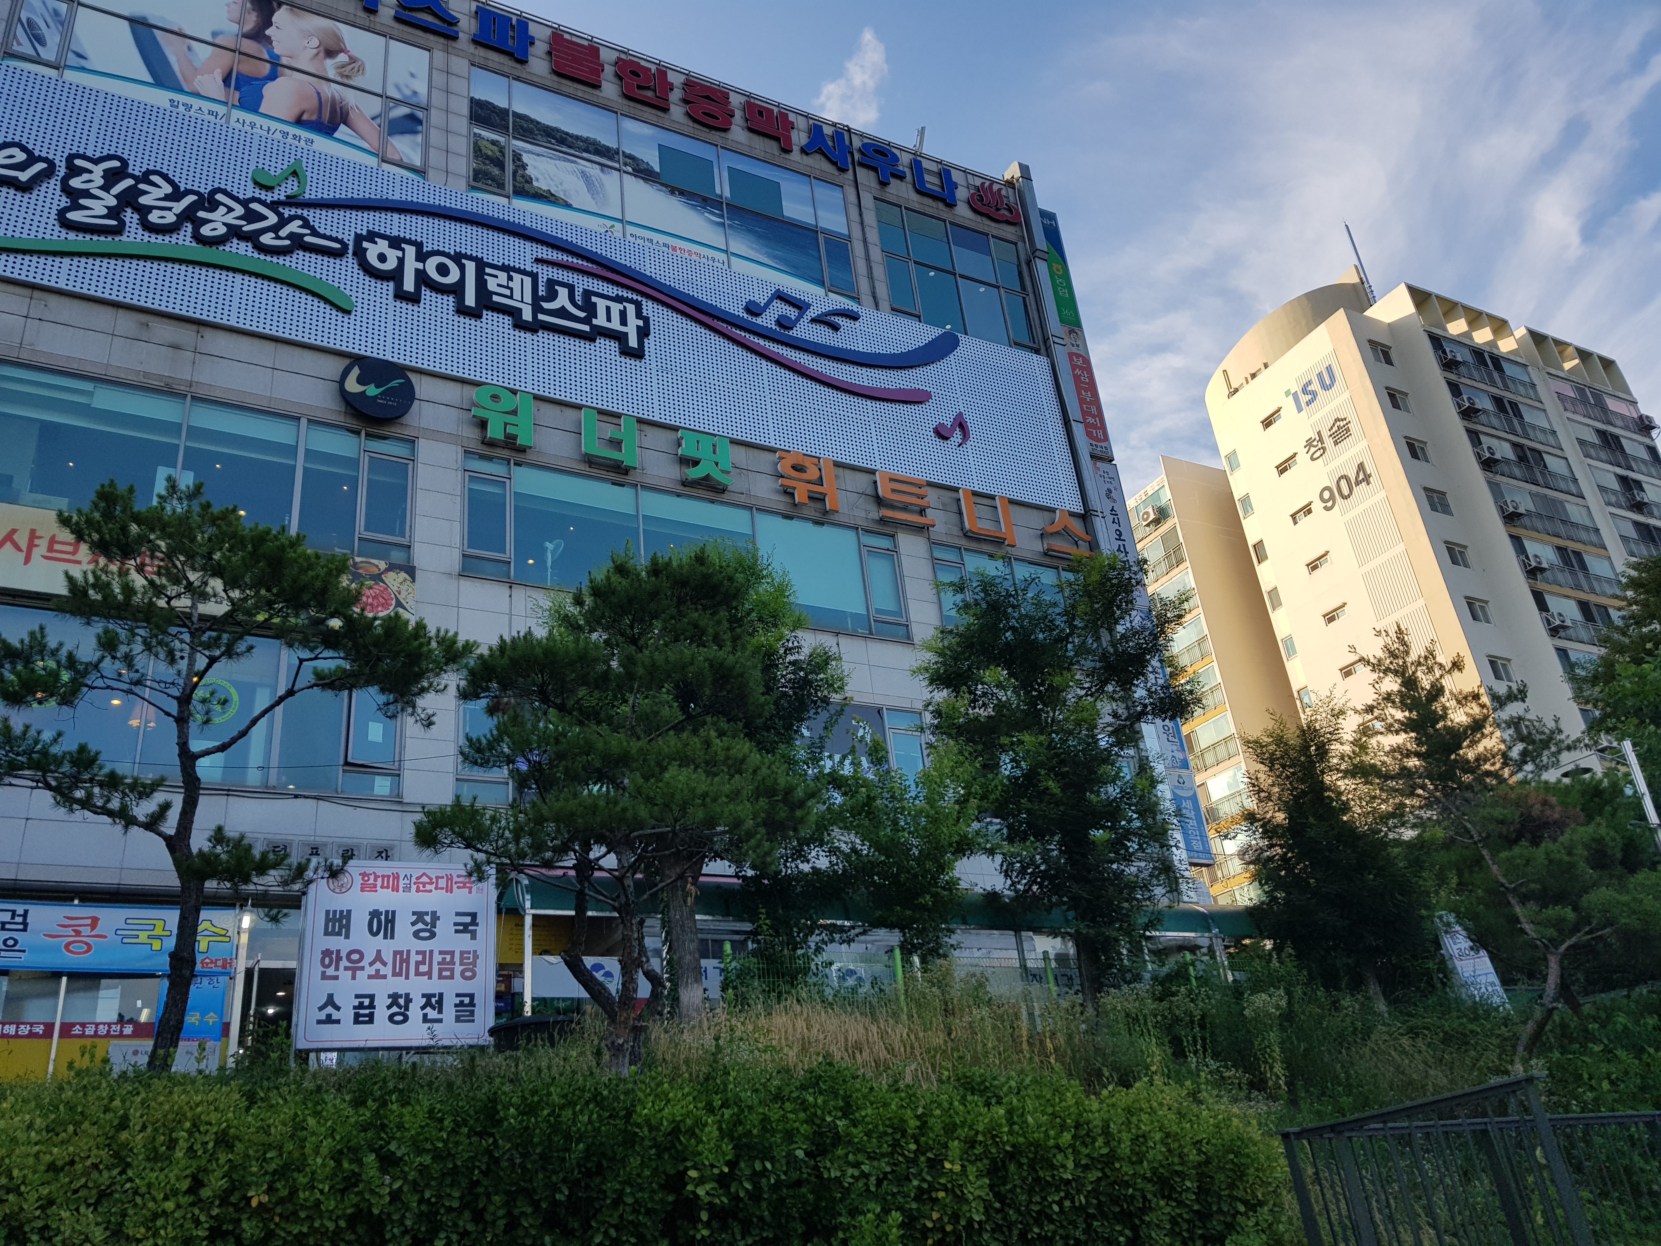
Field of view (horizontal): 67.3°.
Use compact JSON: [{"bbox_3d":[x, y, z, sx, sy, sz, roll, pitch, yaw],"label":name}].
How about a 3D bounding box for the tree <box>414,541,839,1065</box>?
[{"bbox_3d":[-1.853,1.421,11.341,3.742,4.858,3.472,-6,-25,0],"label":"tree"}]

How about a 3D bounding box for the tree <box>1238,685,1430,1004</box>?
[{"bbox_3d":[5.756,2.527,14.190,1.950,3.688,1.900,-6,-25,0],"label":"tree"}]

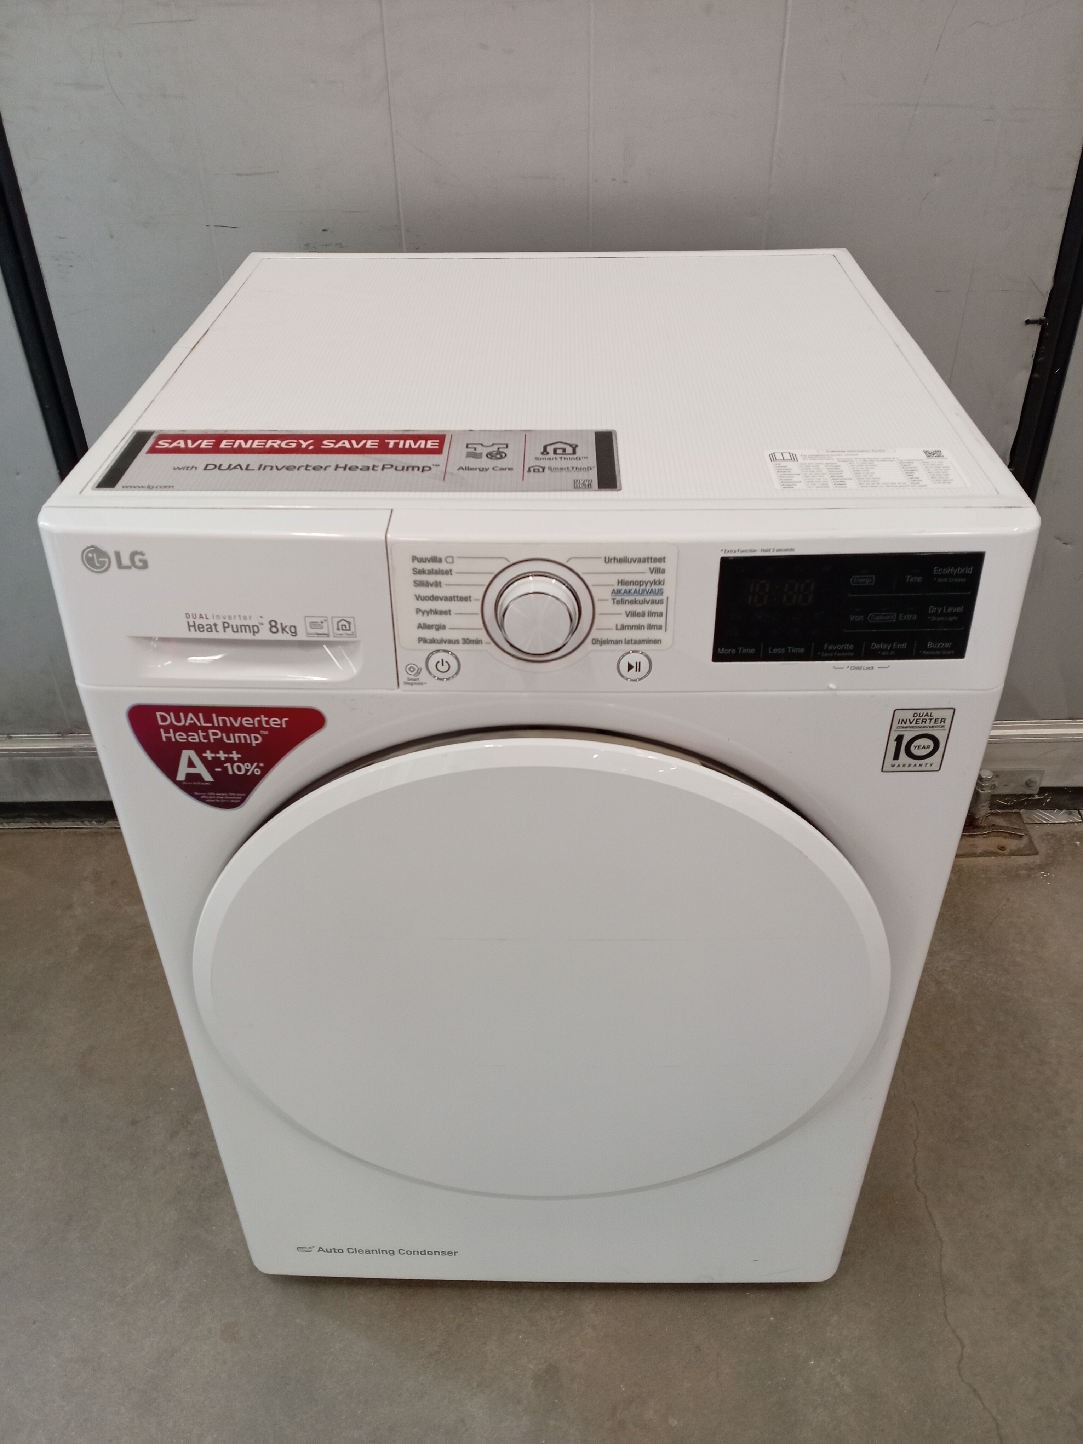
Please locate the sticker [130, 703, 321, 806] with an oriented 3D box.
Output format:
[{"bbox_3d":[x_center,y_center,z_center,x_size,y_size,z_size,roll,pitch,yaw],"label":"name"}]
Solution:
[{"bbox_3d":[-0.203,0.026,0.746,0.130,0.086,0.002,1,35,3],"label":"sticker"}]

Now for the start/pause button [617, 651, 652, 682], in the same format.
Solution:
[{"bbox_3d":[0.058,-0.034,0.696,0.022,0.022,0.005,0,30,1],"label":"start/pause button"}]

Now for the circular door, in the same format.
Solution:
[{"bbox_3d":[0.000,0.213,0.871,0.528,0.528,0.050,0,37,1],"label":"circular door"}]

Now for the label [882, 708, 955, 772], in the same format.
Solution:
[{"bbox_3d":[0.245,0.013,0.730,0.039,0.052,0.002,-1,35,-1],"label":"label"}]

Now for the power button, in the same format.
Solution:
[{"bbox_3d":[-0.061,-0.034,0.698,0.022,0.022,0.005,1,30,2],"label":"power button"}]

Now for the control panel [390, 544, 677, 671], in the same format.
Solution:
[{"bbox_3d":[-0.003,-0.063,0.671,0.168,0.084,0.022,0,30,1],"label":"control panel"}]

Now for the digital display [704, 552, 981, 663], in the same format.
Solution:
[{"bbox_3d":[0.184,-0.068,0.678,0.155,0.070,0.004,-1,30,0],"label":"digital display"}]

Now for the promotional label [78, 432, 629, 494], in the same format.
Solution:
[{"bbox_3d":[-0.113,-0.170,0.729,0.328,0.002,0.094,0,37,1],"label":"promotional label"}]

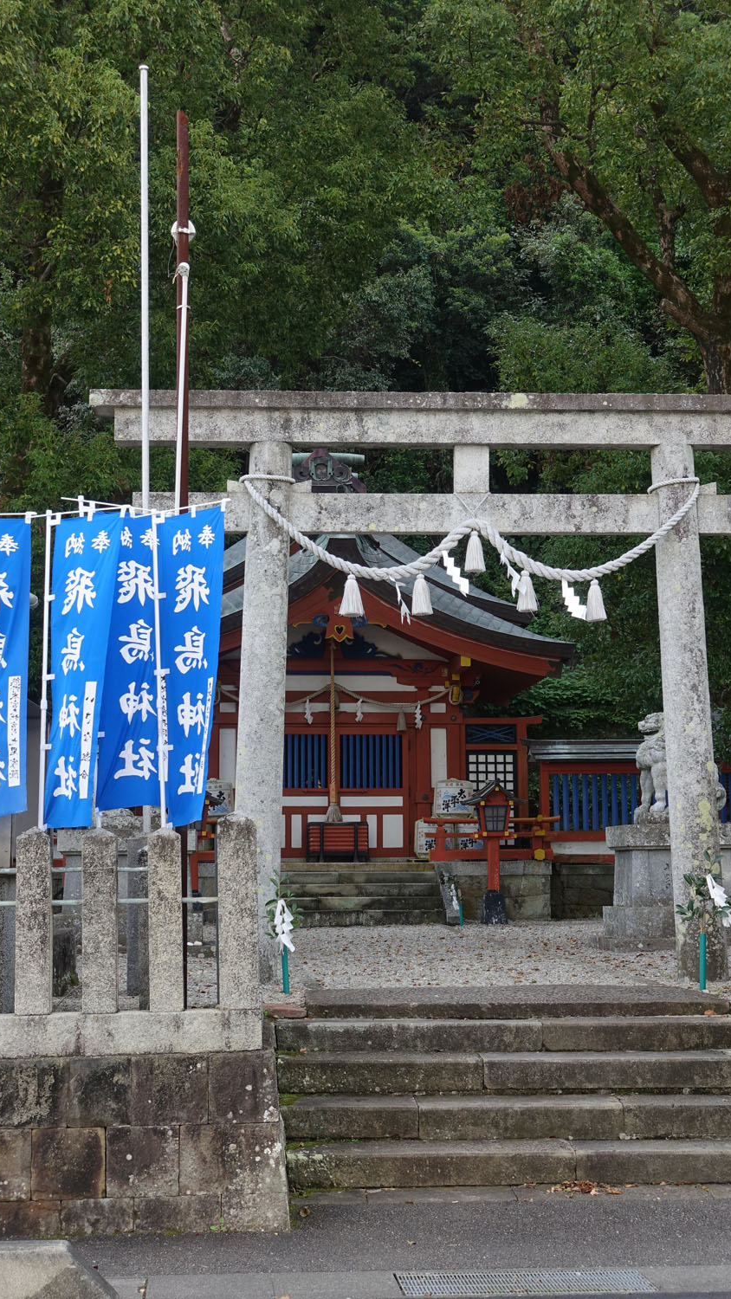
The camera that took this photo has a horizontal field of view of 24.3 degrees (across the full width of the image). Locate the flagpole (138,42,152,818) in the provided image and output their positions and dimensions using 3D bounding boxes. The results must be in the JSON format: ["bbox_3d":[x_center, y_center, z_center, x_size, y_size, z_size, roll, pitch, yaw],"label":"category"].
[{"bbox_3d":[-1.514,-1.197,11.686,0.055,6.000,0.055,-1,-7,-3],"label":"flagpole"}]

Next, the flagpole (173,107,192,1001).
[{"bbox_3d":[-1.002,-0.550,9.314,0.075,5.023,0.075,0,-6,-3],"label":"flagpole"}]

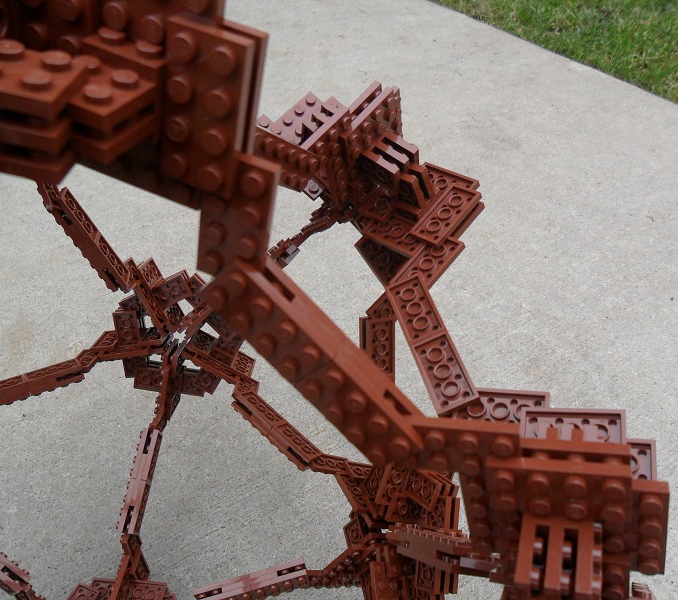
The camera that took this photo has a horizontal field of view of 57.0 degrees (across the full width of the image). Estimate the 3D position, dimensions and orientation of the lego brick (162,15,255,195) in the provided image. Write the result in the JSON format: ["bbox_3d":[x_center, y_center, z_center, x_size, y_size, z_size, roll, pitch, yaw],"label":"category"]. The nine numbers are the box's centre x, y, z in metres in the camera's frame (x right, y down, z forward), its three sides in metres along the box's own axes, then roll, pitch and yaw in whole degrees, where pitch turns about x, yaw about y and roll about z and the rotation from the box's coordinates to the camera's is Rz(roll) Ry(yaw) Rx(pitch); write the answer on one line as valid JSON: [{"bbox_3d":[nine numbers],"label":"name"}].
[{"bbox_3d":[-0.027,-0.036,0.122,0.016,0.032,0.005,21,38,8],"label":"lego brick"}]

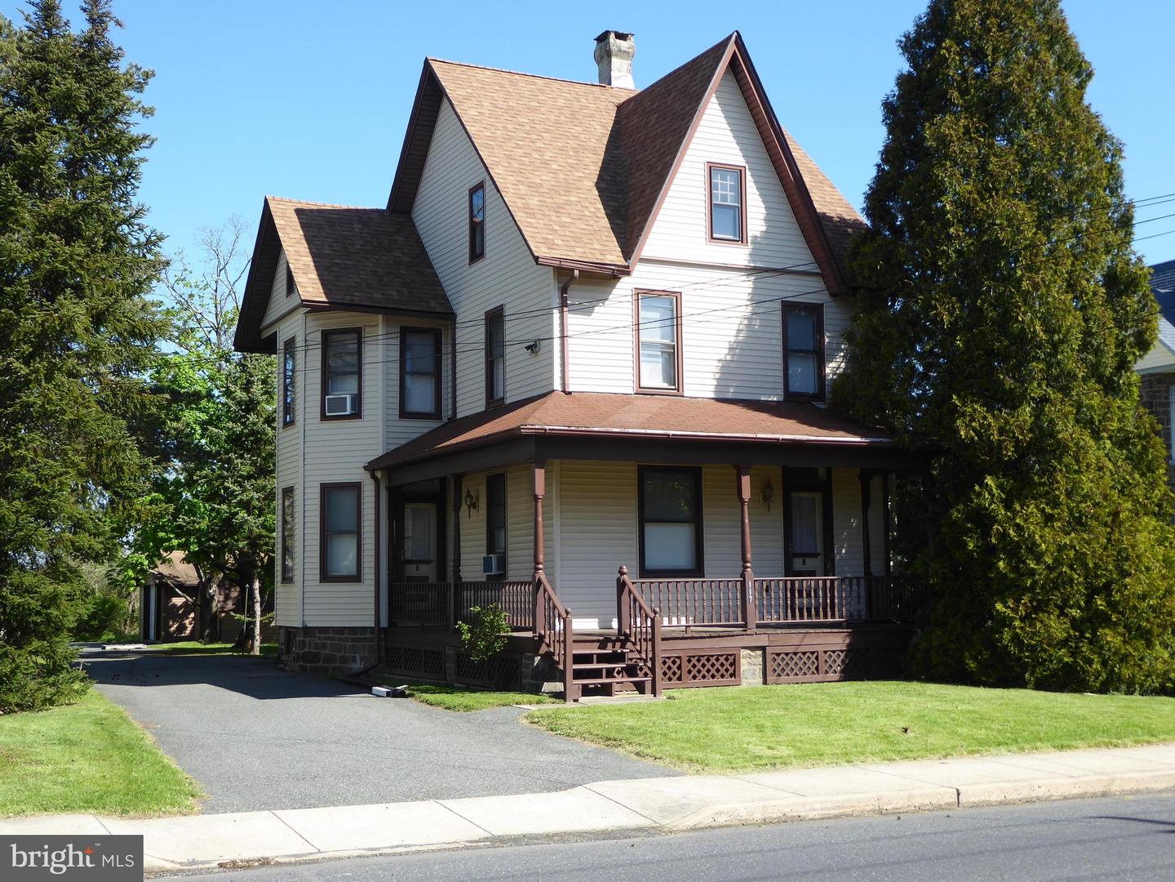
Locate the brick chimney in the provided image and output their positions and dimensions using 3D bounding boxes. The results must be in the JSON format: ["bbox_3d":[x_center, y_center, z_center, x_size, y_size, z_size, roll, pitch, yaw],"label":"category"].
[{"bbox_3d":[0.519,-7.135,29.809,0.510,1.200,0.700,2,-6,-26],"label":"brick chimney"}]

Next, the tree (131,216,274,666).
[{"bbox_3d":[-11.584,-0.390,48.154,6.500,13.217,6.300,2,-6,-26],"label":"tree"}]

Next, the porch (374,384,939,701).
[{"bbox_3d":[1.187,1.537,24.606,7.450,4.360,7.450,2,-6,-26],"label":"porch"}]

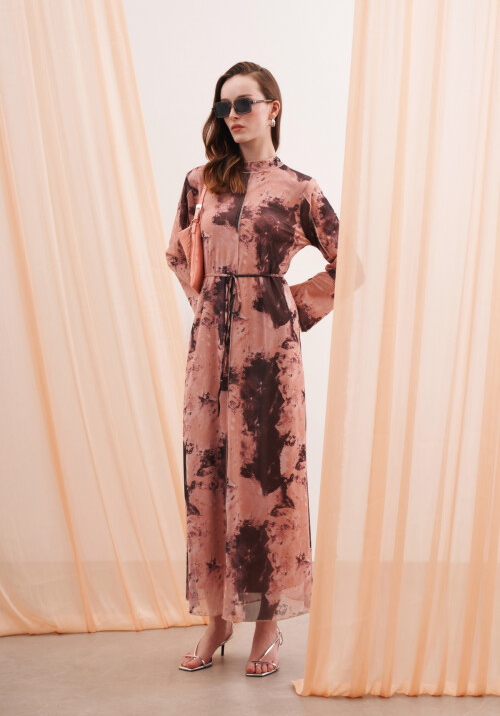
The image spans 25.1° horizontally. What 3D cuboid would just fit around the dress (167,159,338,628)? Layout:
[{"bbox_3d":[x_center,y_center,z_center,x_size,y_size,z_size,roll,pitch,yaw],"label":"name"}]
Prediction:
[{"bbox_3d":[0.025,0.081,3.320,0.600,1.370,0.360,0,1,25],"label":"dress"}]

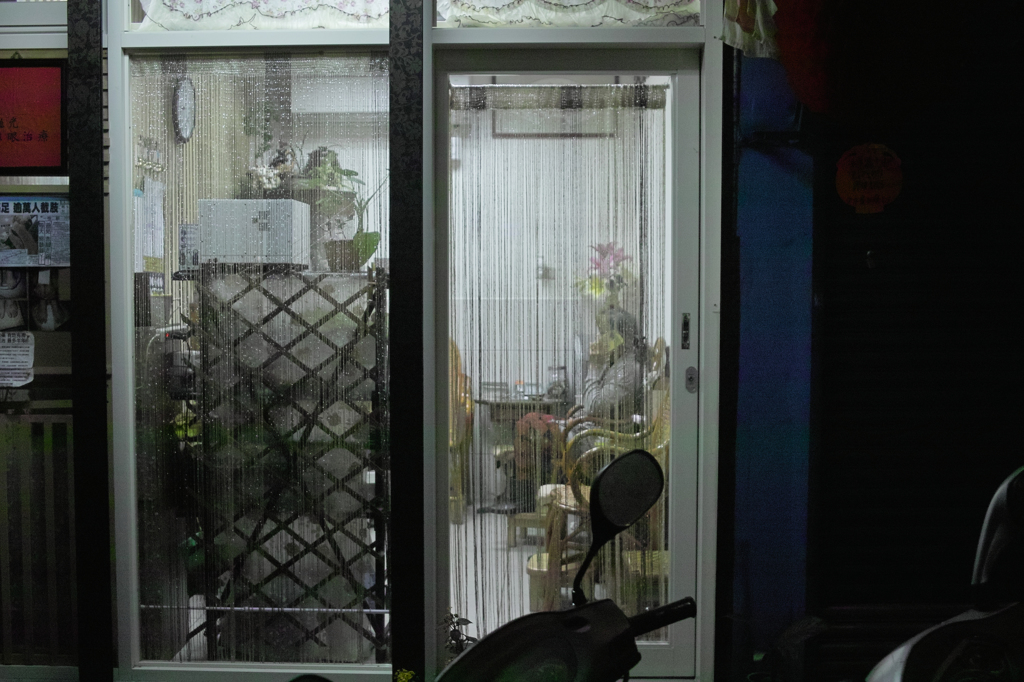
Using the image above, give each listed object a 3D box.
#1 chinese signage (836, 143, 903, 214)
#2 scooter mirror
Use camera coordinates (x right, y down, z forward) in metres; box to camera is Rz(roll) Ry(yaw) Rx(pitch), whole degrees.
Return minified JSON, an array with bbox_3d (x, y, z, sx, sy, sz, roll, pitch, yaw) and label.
[{"bbox_3d":[1.226,-0.557,3.997,0.226,0.247,0.020,0,3,1],"label":"chinese signage"},{"bbox_3d":[0.184,0.325,2.030,0.143,0.257,0.080,-1,3,-23],"label":"scooter mirror"}]

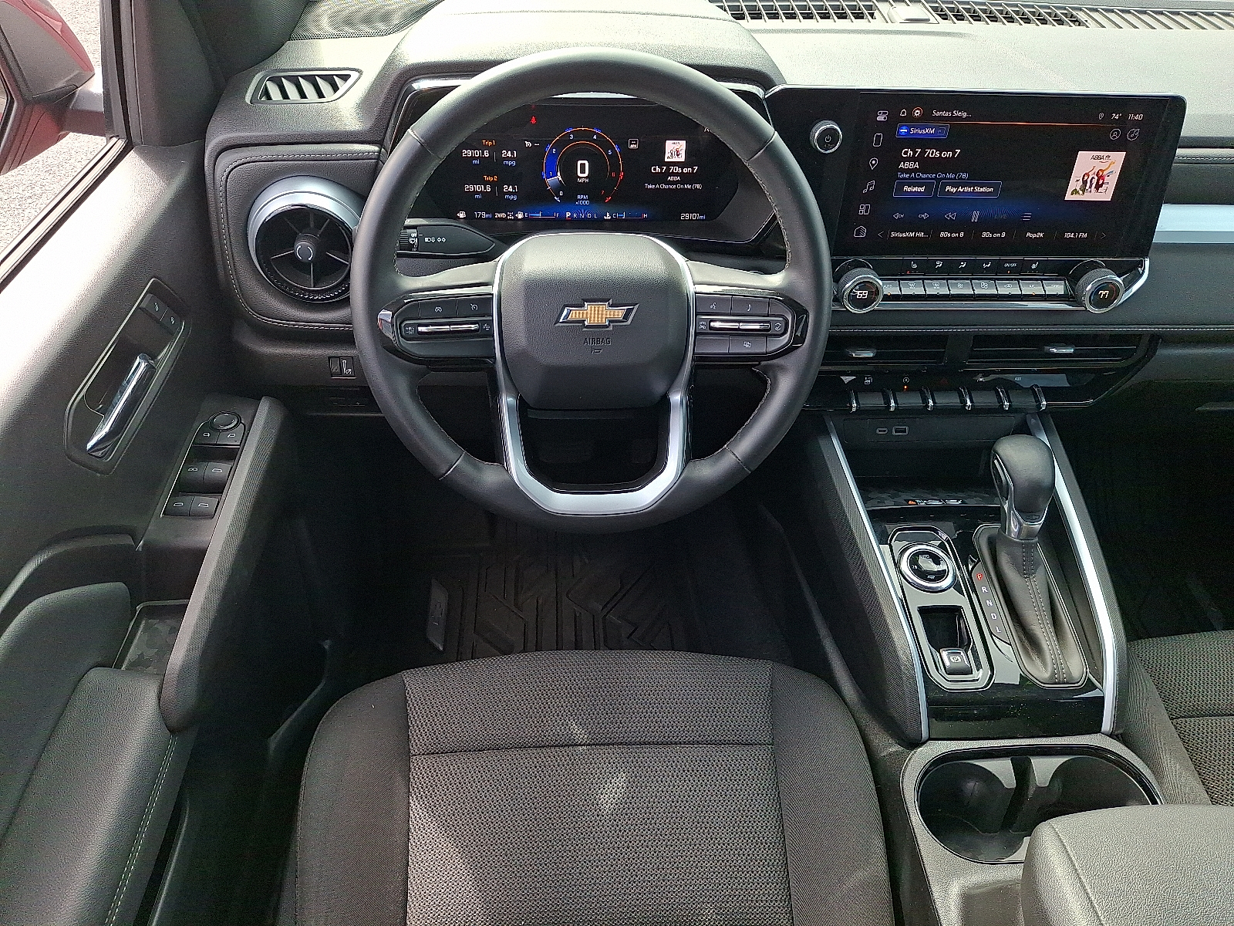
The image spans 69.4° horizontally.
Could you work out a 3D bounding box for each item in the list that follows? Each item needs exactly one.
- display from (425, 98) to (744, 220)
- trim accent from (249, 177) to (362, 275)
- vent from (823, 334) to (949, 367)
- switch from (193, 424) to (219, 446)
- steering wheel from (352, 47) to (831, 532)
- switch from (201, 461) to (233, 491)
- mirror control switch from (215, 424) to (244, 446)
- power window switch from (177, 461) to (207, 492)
[{"bbox_3d":[-0.030,-0.262,0.778,0.274,0.103,0.020,-1,34,-5],"label":"display"},{"bbox_3d":[-0.265,-0.201,0.768,0.104,0.082,0.036,-1,37,-5],"label":"trim accent"},{"bbox_3d":[0.255,-0.112,0.885,0.145,0.038,0.028,-1,35,-5],"label":"vent"},{"bbox_3d":[-0.403,-0.028,0.876,0.024,0.010,0.027,-1,41,-5],"label":"switch"},{"bbox_3d":[-0.018,-0.123,0.703,0.370,0.370,0.085,-1,19,-5],"label":"steering wheel"},{"bbox_3d":[-0.371,0.012,0.828,0.021,0.012,0.030,-1,41,-5],"label":"switch"},{"bbox_3d":[-0.379,-0.028,0.872,0.024,0.010,0.027,-1,41,-5],"label":"mirror control switch"},{"bbox_3d":[-0.395,0.012,0.830,0.021,0.012,0.030,-1,41,-5],"label":"power window switch"}]

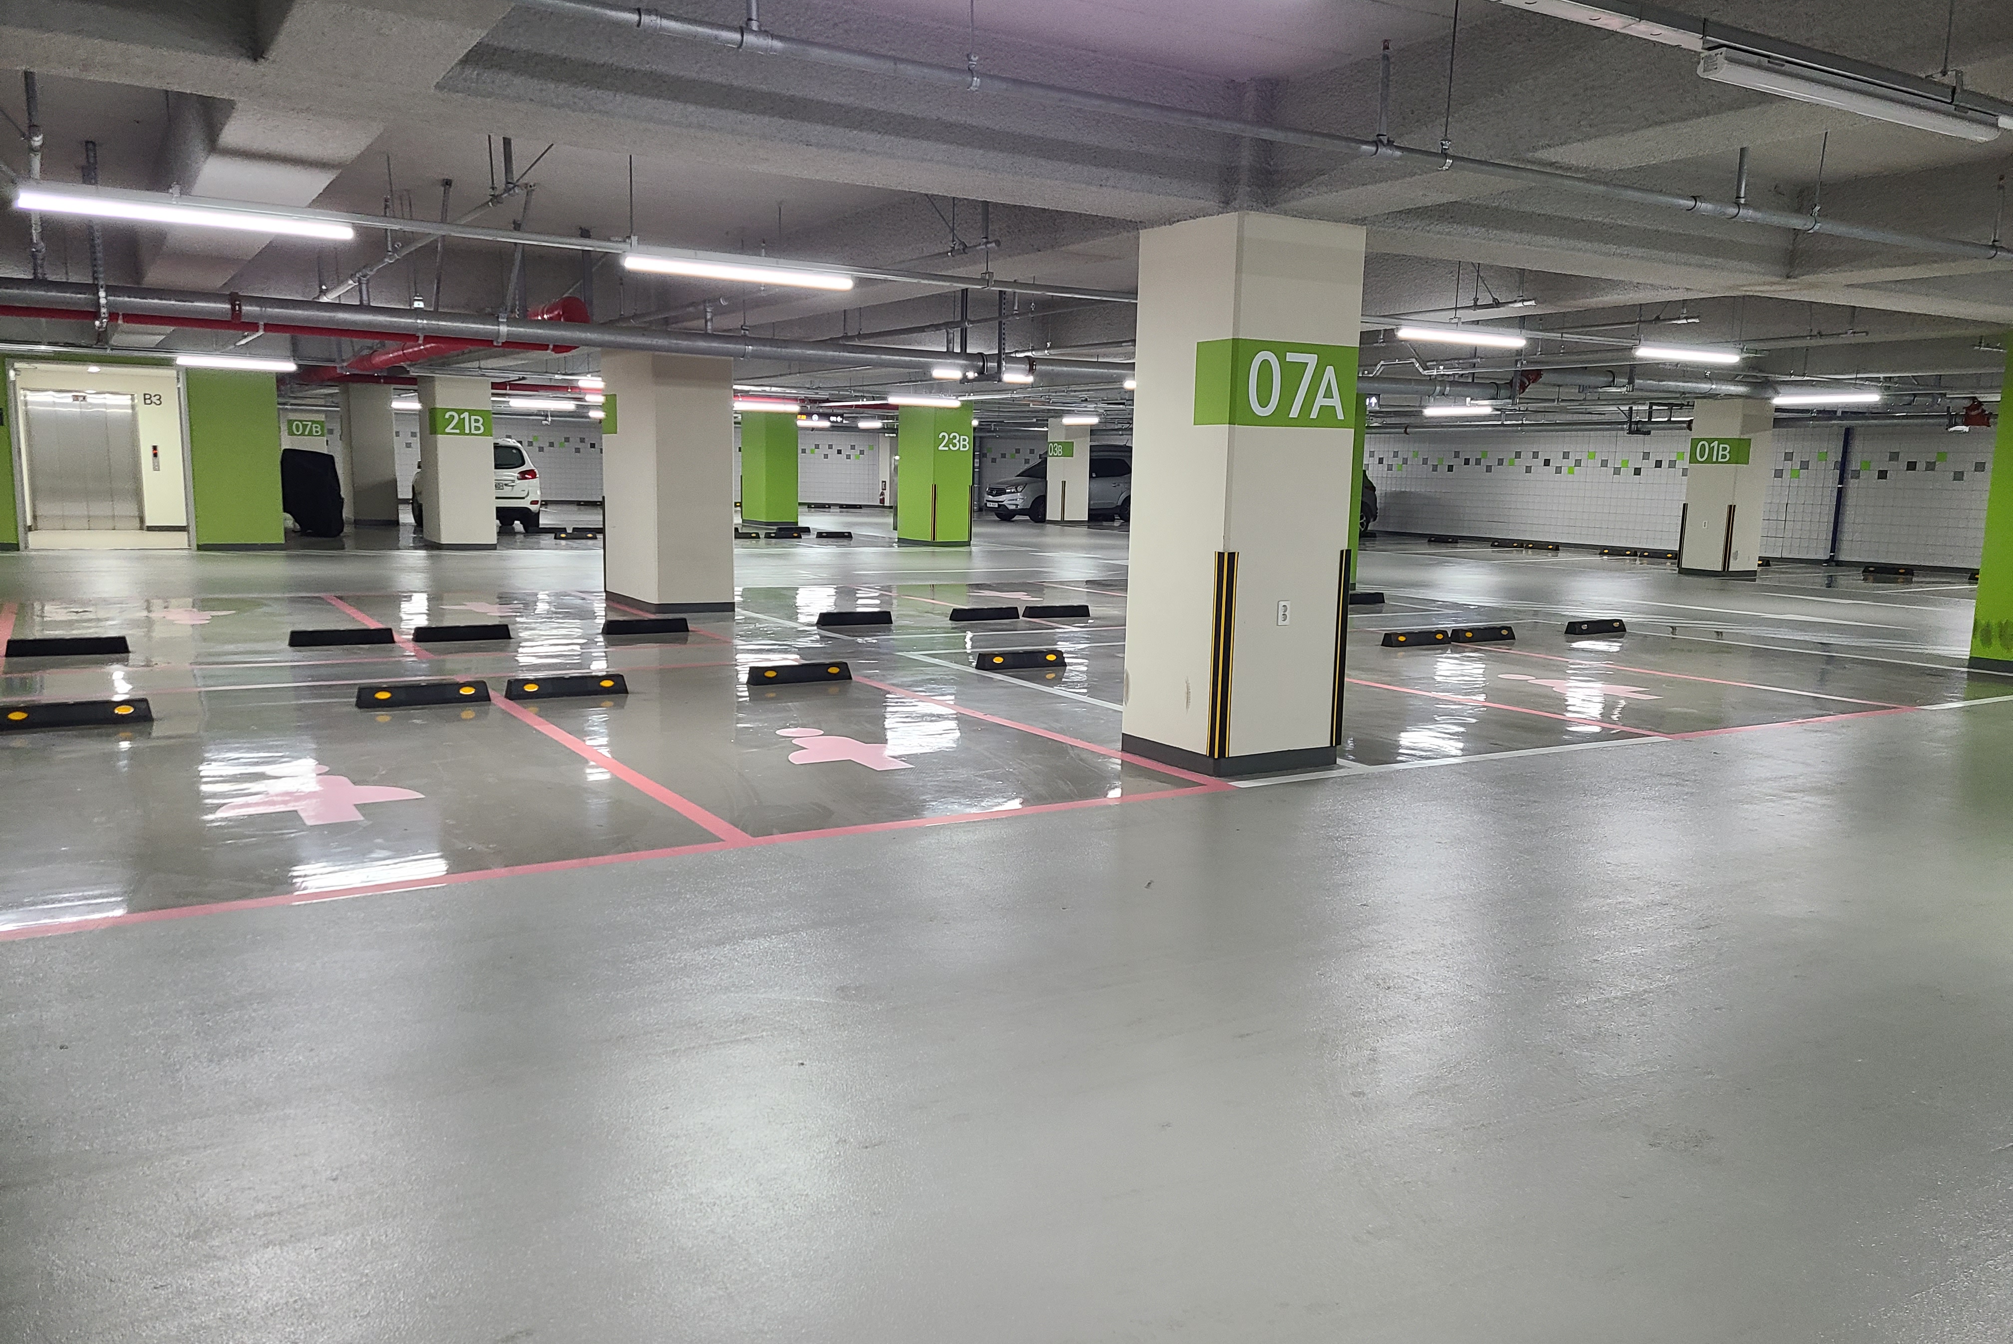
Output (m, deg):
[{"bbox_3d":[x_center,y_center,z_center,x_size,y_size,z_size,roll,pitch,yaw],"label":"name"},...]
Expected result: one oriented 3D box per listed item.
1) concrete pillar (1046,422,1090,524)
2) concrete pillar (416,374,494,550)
[{"bbox_3d":[1.590,-5.153,38.813,0.784,2.649,0.770,-4,9,-31],"label":"concrete pillar"},{"bbox_3d":[-8.596,-3.262,23.566,0.784,2.634,1.332,-4,9,-31],"label":"concrete pillar"}]

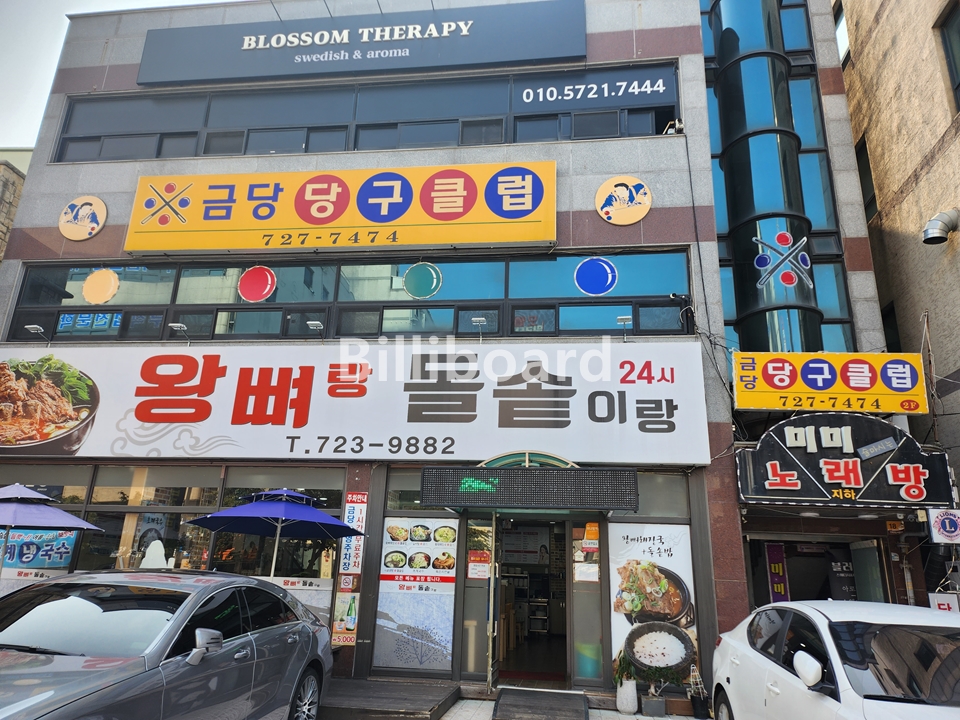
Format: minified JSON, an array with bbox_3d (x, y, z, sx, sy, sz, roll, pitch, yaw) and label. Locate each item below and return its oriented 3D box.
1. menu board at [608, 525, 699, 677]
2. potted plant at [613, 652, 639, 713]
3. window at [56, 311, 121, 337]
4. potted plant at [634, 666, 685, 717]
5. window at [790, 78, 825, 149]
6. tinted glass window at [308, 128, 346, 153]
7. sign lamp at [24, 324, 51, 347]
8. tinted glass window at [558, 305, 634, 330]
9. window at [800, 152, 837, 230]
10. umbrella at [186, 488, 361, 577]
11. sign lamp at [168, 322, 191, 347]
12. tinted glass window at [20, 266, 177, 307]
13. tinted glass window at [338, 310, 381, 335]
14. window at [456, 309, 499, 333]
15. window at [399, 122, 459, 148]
[{"bbox_3d":[2.185,3.071,8.475,1.030,1.873,0.040,0,-17,7],"label":"menu board"},{"bbox_3d":[1.731,3.825,7.913,0.270,0.650,0.270,0,-18,7],"label":"potted plant"},{"bbox_3d":[-5.821,-0.537,9.910,1.010,0.394,0.080,0,-16,7],"label":"window"},{"bbox_3d":[2.097,3.874,7.796,0.500,0.460,0.400,0,-18,7],"label":"potted plant"},{"bbox_3d":[5.207,-3.928,10.587,0.387,1.260,0.050,0,-18,7],"label":"window"},{"bbox_3d":[-2.592,-3.709,11.246,0.639,0.397,0.060,0,-17,7],"label":"tinted glass window"},{"bbox_3d":[-6.802,-0.378,10.357,0.230,0.260,0.370,0,-17,7],"label":"sign lamp"},{"bbox_3d":[1.689,-0.624,9.765,1.067,0.400,0.050,0,-17,7],"label":"tinted glass window"},{"bbox_3d":[4.719,-2.363,9.313,0.387,1.206,0.080,0,-16,7],"label":"window"},{"bbox_3d":[-2.367,2.643,7.578,2.050,2.329,2.050,0,-18,7],"label":"umbrella"},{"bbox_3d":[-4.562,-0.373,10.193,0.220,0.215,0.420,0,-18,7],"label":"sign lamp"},{"bbox_3d":[-6.267,-1.220,10.923,2.726,0.726,0.080,0,-18,7],"label":"tinted glass window"},{"bbox_3d":[-1.701,-0.531,9.401,0.593,0.359,0.080,0,-16,7],"label":"tinted glass window"},{"bbox_3d":[-0.024,-0.540,9.197,0.568,0.337,0.080,0,-16,7],"label":"window"},{"bbox_3d":[-0.855,-3.724,11.040,0.999,0.478,0.050,0,-17,7],"label":"window"}]

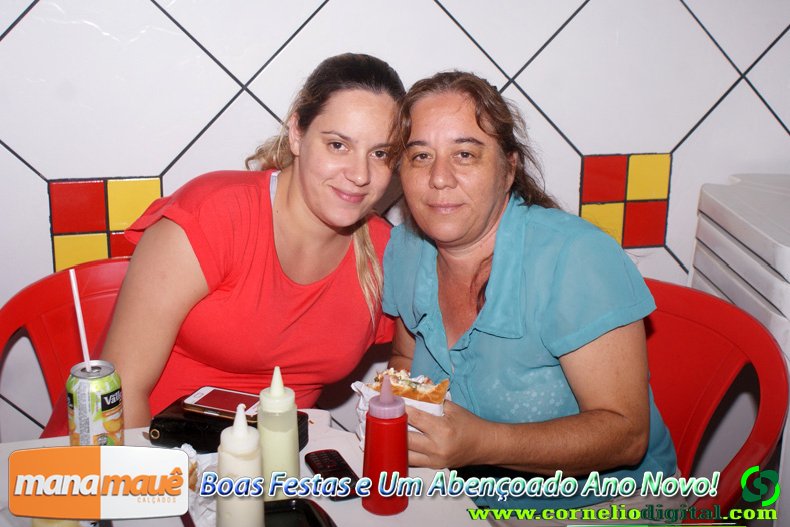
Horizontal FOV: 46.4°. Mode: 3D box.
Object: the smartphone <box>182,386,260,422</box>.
[{"bbox_3d":[-0.222,0.191,1.251,0.120,0.010,0.062,4,15,19],"label":"smartphone"}]

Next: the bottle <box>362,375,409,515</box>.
[{"bbox_3d":[-0.010,0.190,0.999,0.052,0.156,0.052,1,14,0],"label":"bottle"}]

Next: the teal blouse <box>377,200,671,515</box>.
[{"bbox_3d":[0.204,0.138,1.400,0.440,0.490,0.310,7,15,24],"label":"teal blouse"}]

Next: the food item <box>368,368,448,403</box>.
[{"bbox_3d":[0.016,0.164,1.200,0.115,0.055,0.080,6,15,24],"label":"food item"}]

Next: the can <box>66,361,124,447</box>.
[{"bbox_3d":[-0.377,0.191,1.167,0.066,0.119,0.066,-4,14,-13],"label":"can"}]

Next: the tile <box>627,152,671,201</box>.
[{"bbox_3d":[0.556,-0.190,2.034,0.099,0.099,0.010,-4,14,-13],"label":"tile"}]

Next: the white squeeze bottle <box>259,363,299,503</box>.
[{"bbox_3d":[-0.131,0.184,1.035,0.052,0.157,0.052,1,14,0],"label":"white squeeze bottle"}]

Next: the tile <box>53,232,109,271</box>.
[{"bbox_3d":[-0.603,-0.007,1.788,0.099,0.099,0.010,-4,14,-13],"label":"tile"}]

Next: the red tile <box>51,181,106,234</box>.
[{"bbox_3d":[-0.604,-0.108,1.764,0.099,0.099,0.010,-4,14,-13],"label":"red tile"}]

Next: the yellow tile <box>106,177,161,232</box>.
[{"bbox_3d":[-0.502,-0.115,1.787,0.099,0.099,0.010,-4,14,-13],"label":"yellow tile"}]

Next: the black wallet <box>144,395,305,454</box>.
[{"bbox_3d":[-0.209,0.203,1.194,0.188,0.032,0.090,4,14,11],"label":"black wallet"}]

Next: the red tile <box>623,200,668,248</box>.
[{"bbox_3d":[0.557,-0.089,2.058,0.099,0.099,0.010,-4,14,-13],"label":"red tile"}]

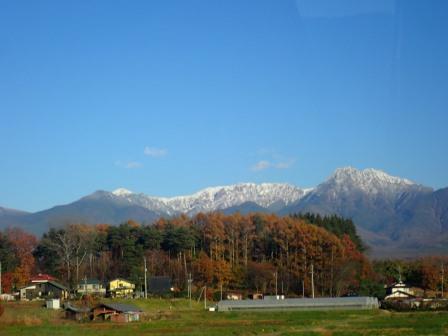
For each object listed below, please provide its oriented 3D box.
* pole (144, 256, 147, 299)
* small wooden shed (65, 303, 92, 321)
[{"bbox_3d":[-19.610,27.700,325.000,0.500,10.400,0.400,0,-5,0],"label":"pole"},{"bbox_3d":[-30.130,29.720,268.000,4.200,3.600,4.200,-4,-6,33],"label":"small wooden shed"}]

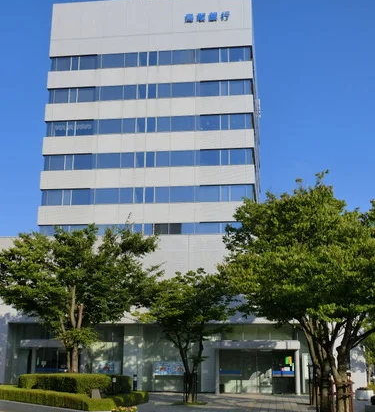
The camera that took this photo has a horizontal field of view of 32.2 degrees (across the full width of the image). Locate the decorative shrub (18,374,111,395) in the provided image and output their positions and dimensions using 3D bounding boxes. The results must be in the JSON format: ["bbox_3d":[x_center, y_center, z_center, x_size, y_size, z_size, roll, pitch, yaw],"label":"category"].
[{"bbox_3d":[-4.802,7.338,26.363,3.838,0.850,1.900,-1,-14,8],"label":"decorative shrub"}]

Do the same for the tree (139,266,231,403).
[{"bbox_3d":[0.019,6.069,30.774,4.400,6.150,4.400,-1,-14,7],"label":"tree"}]

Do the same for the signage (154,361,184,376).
[{"bbox_3d":[-1.018,9.452,37.809,1.943,0.756,0.080,-1,-14,7],"label":"signage"}]

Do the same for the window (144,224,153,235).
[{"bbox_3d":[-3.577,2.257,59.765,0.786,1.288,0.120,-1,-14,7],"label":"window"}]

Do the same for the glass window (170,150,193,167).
[{"bbox_3d":[-0.483,-4.626,63.768,2.377,1.675,0.100,-1,-15,8],"label":"glass window"}]

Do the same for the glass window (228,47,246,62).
[{"bbox_3d":[4.705,-14.480,62.016,1.445,1.532,0.150,-1,-14,8],"label":"glass window"}]

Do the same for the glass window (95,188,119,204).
[{"bbox_3d":[-7.442,-0.925,60.384,2.227,1.532,0.150,-1,-14,8],"label":"glass window"}]

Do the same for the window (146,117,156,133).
[{"bbox_3d":[-3.440,-7.728,62.285,0.838,1.522,0.120,-1,-14,7],"label":"window"}]

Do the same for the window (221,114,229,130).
[{"bbox_3d":[3.476,-7.777,60.254,0.724,1.545,0.120,-1,-15,7],"label":"window"}]

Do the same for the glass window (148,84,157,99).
[{"bbox_3d":[-3.400,-11.097,63.136,0.790,1.585,0.120,-1,-14,7],"label":"glass window"}]

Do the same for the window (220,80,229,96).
[{"bbox_3d":[3.565,-11.187,62.206,0.699,1.530,0.120,-1,-14,7],"label":"window"}]

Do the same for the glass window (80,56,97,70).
[{"bbox_3d":[-9.846,-14.213,64.811,1.718,1.540,0.120,-1,-14,7],"label":"glass window"}]

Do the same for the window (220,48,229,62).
[{"bbox_3d":[3.532,-14.377,62.054,0.765,1.443,0.150,-1,-14,7],"label":"window"}]

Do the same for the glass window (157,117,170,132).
[{"bbox_3d":[-2.220,-7.641,61.132,1.317,1.554,0.150,-1,-14,7],"label":"glass window"}]

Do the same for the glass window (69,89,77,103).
[{"bbox_3d":[-11.254,-10.951,64.225,0.767,1.591,0.120,-1,-15,7],"label":"glass window"}]

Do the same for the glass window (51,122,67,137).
[{"bbox_3d":[-13.115,-7.819,66.523,1.497,1.688,0.100,-1,-15,8],"label":"glass window"}]

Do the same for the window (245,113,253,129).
[{"bbox_3d":[6.072,-8.276,63.993,0.565,1.688,0.100,-1,-15,8],"label":"window"}]

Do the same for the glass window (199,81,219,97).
[{"bbox_3d":[2.066,-10.835,59.896,1.820,1.532,0.150,-1,-15,8],"label":"glass window"}]

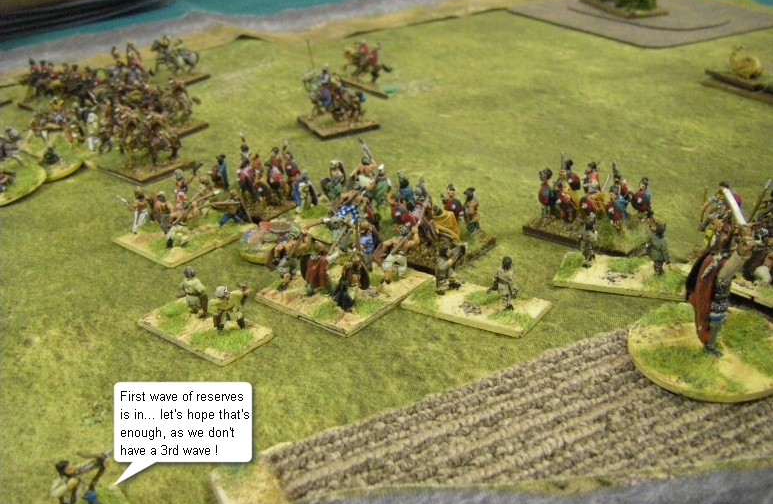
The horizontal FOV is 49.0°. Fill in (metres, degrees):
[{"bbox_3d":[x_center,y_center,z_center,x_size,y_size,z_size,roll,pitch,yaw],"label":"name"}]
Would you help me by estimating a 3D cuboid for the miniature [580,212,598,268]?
[{"bbox_3d":[0.062,-0.003,0.263,0.006,0.017,0.006,-3,25,5],"label":"miniature"}]

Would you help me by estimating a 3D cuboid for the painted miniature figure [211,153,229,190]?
[{"bbox_3d":[-0.069,-0.032,0.347,0.007,0.018,0.007,-17,27,-23],"label":"painted miniature figure"}]

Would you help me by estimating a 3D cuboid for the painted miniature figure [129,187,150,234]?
[{"bbox_3d":[-0.094,-0.016,0.322,0.008,0.018,0.007,-10,25,-9],"label":"painted miniature figure"}]

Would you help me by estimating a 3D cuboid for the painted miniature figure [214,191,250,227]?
[{"bbox_3d":[-0.058,-0.017,0.318,0.012,0.013,0.007,-16,28,-22],"label":"painted miniature figure"}]

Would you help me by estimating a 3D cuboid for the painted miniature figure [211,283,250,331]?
[{"bbox_3d":[-0.046,0.015,0.249,0.009,0.014,0.008,-27,33,-38],"label":"painted miniature figure"}]

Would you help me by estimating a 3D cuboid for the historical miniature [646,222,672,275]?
[{"bbox_3d":[0.084,-0.001,0.259,0.007,0.017,0.005,-14,27,-20],"label":"historical miniature"}]

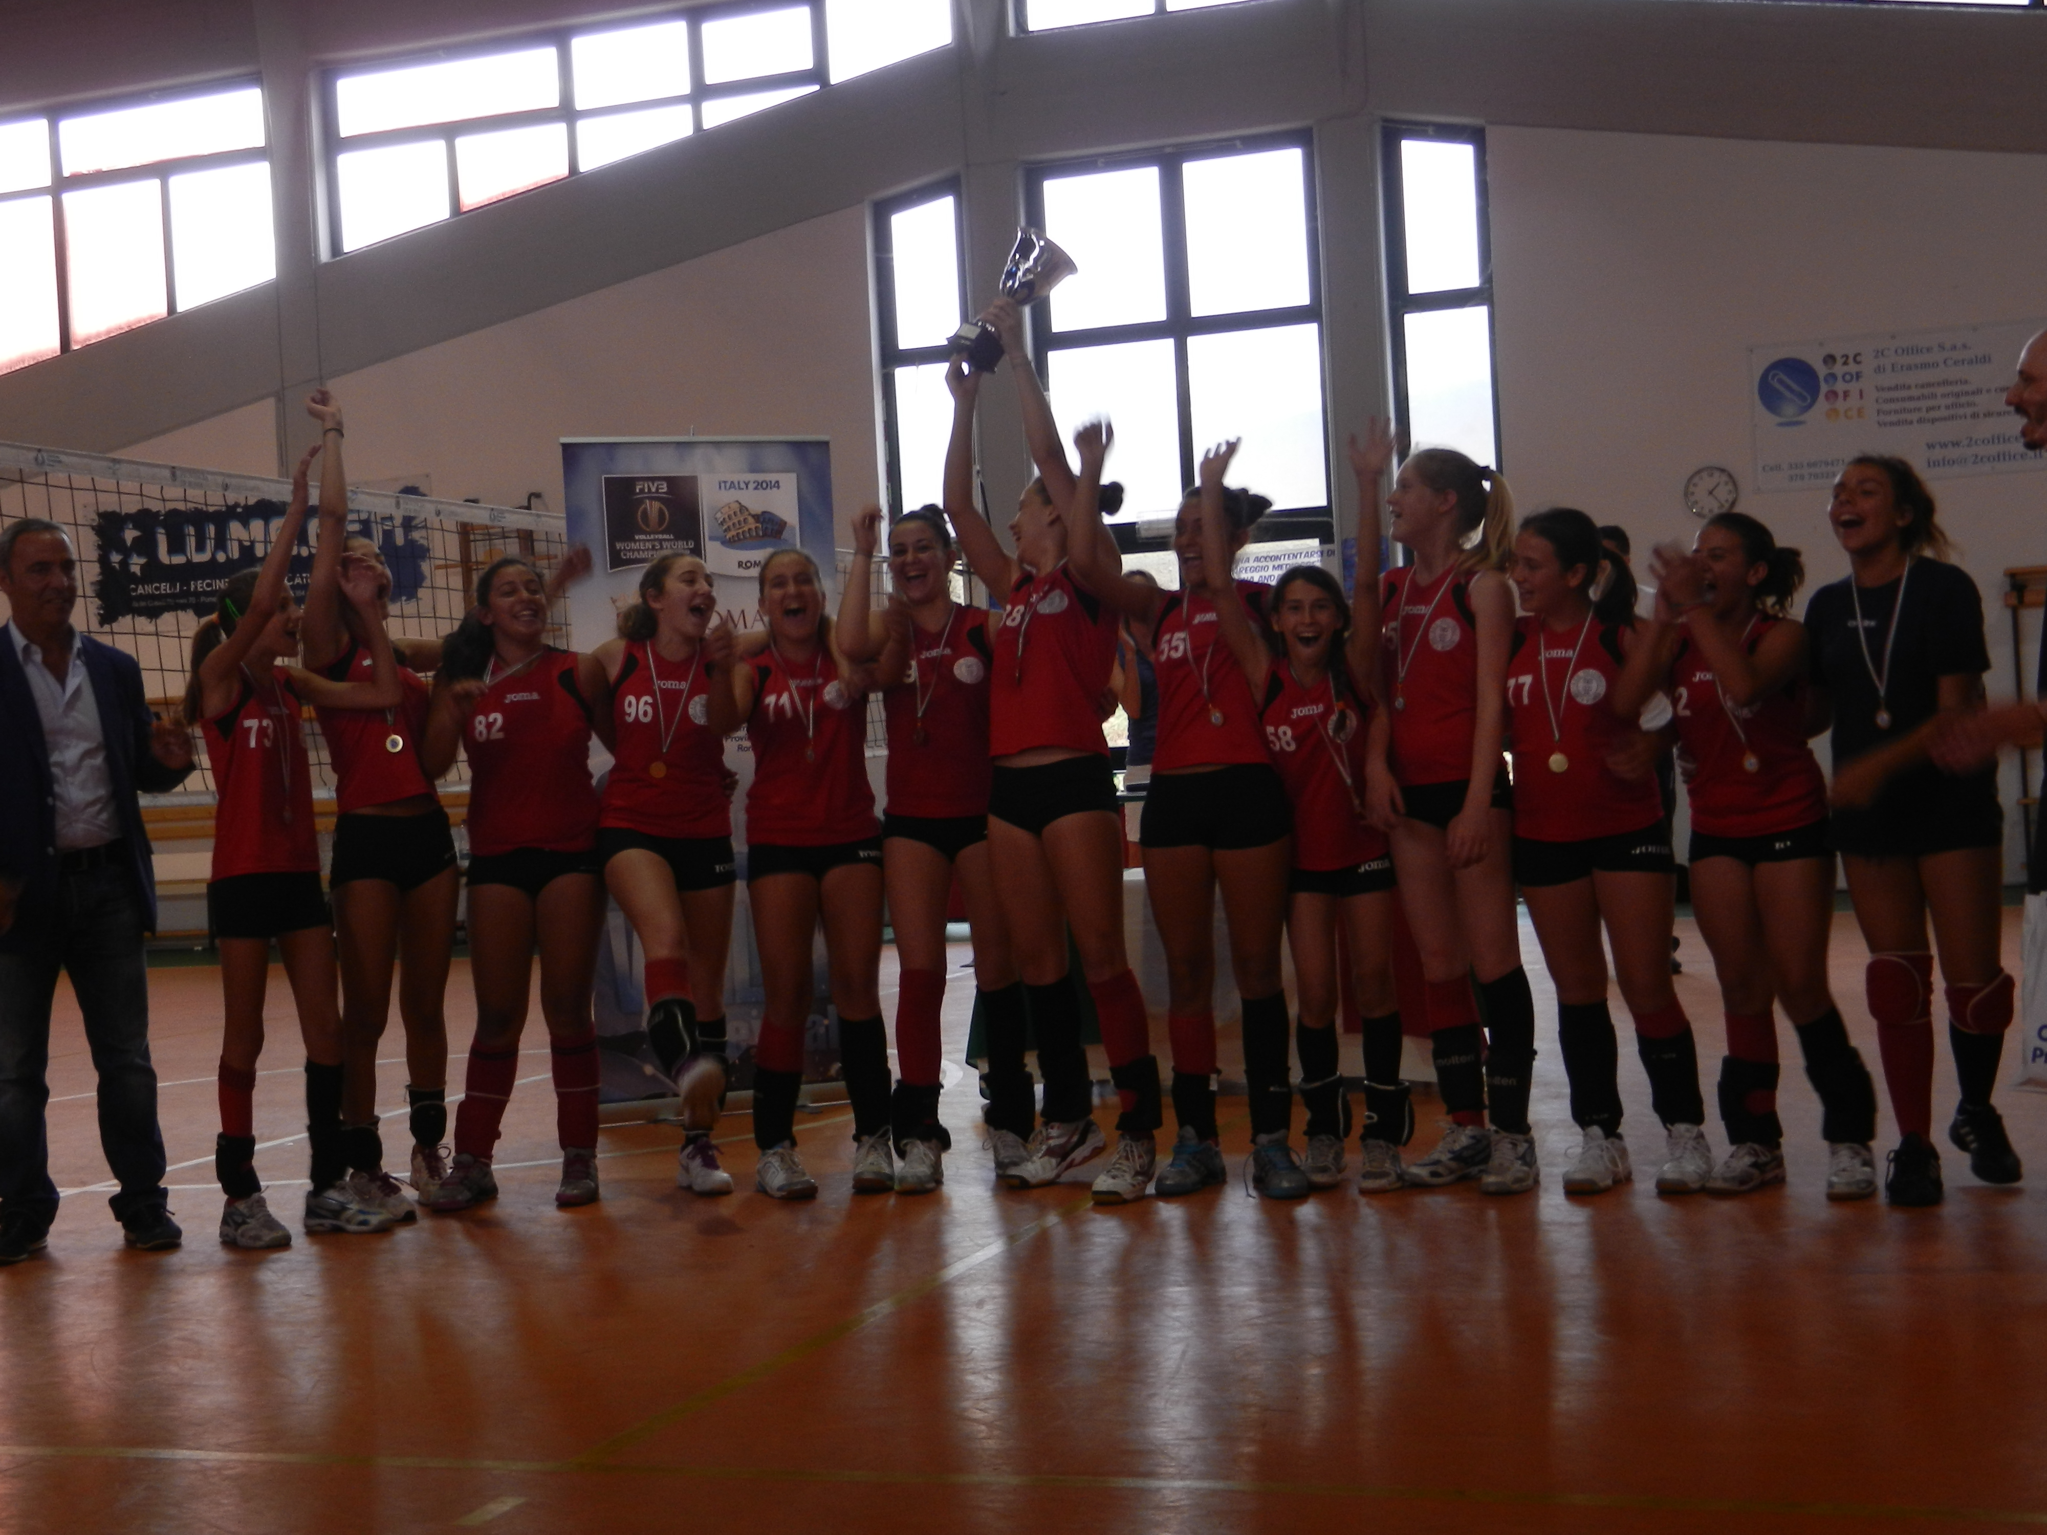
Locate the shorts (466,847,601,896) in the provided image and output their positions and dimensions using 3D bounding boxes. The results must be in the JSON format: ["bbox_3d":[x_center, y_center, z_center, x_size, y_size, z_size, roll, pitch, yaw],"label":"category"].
[{"bbox_3d":[-1.255,0.244,6.811,0.345,0.190,0.250,-3,1,-7],"label":"shorts"}]

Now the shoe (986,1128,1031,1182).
[{"bbox_3d":[-0.046,0.967,6.740,0.105,0.125,0.270,-3,1,-8],"label":"shoe"}]

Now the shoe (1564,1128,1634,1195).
[{"bbox_3d":[1.378,0.940,6.375,0.105,0.120,0.265,-3,0,35],"label":"shoe"}]

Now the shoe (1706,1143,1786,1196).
[{"bbox_3d":[1.637,0.881,6.000,0.100,0.110,0.265,-3,0,40],"label":"shoe"}]

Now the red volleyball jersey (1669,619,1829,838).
[{"bbox_3d":[1.635,-0.088,6.000,0.370,0.490,0.250,-3,0,36],"label":"red volleyball jersey"}]

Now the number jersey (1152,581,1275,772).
[{"bbox_3d":[0.472,-0.223,6.580,0.300,0.460,0.220,-3,0,16],"label":"number jersey"}]

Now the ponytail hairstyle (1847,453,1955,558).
[{"bbox_3d":[1.911,-0.571,5.809,0.250,0.215,0.190,4,-4,-38],"label":"ponytail hairstyle"}]

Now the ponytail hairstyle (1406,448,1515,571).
[{"bbox_3d":[1.015,-0.602,6.200,0.230,0.280,0.180,-3,0,-22],"label":"ponytail hairstyle"}]

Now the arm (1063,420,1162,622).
[{"bbox_3d":[0.206,-0.579,6.280,0.240,0.480,0.220,-3,1,10],"label":"arm"}]

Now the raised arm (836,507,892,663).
[{"bbox_3d":[-0.404,-0.465,6.750,0.140,0.390,0.200,-3,0,0],"label":"raised arm"}]

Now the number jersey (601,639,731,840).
[{"bbox_3d":[-0.943,-0.076,7.020,0.335,0.520,0.230,-3,0,-11],"label":"number jersey"}]

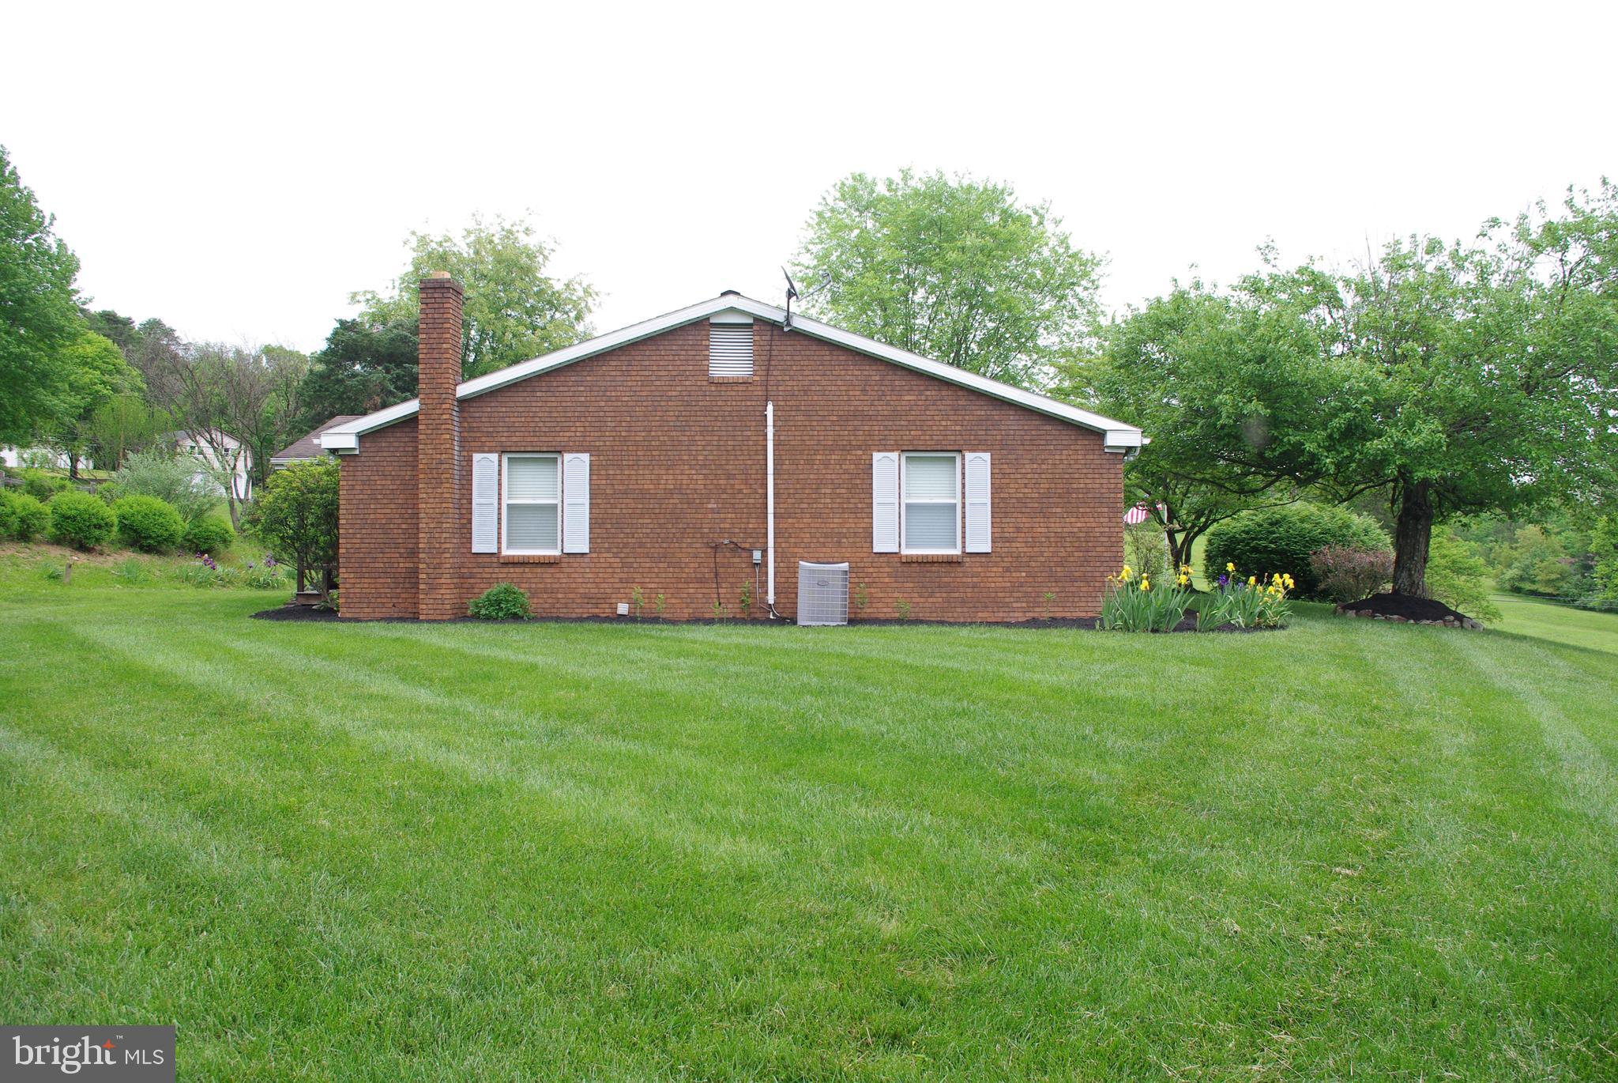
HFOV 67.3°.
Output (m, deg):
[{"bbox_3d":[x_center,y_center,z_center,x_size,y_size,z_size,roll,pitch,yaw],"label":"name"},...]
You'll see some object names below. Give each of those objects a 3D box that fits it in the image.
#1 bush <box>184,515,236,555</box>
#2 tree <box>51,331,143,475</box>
[{"bbox_3d":[-13.957,-0.147,28.300,1.300,0.950,1.250,0,-1,0],"label":"bush"},{"bbox_3d":[-33.538,-6.440,57.000,5.400,7.000,5.400,0,-1,0],"label":"tree"}]

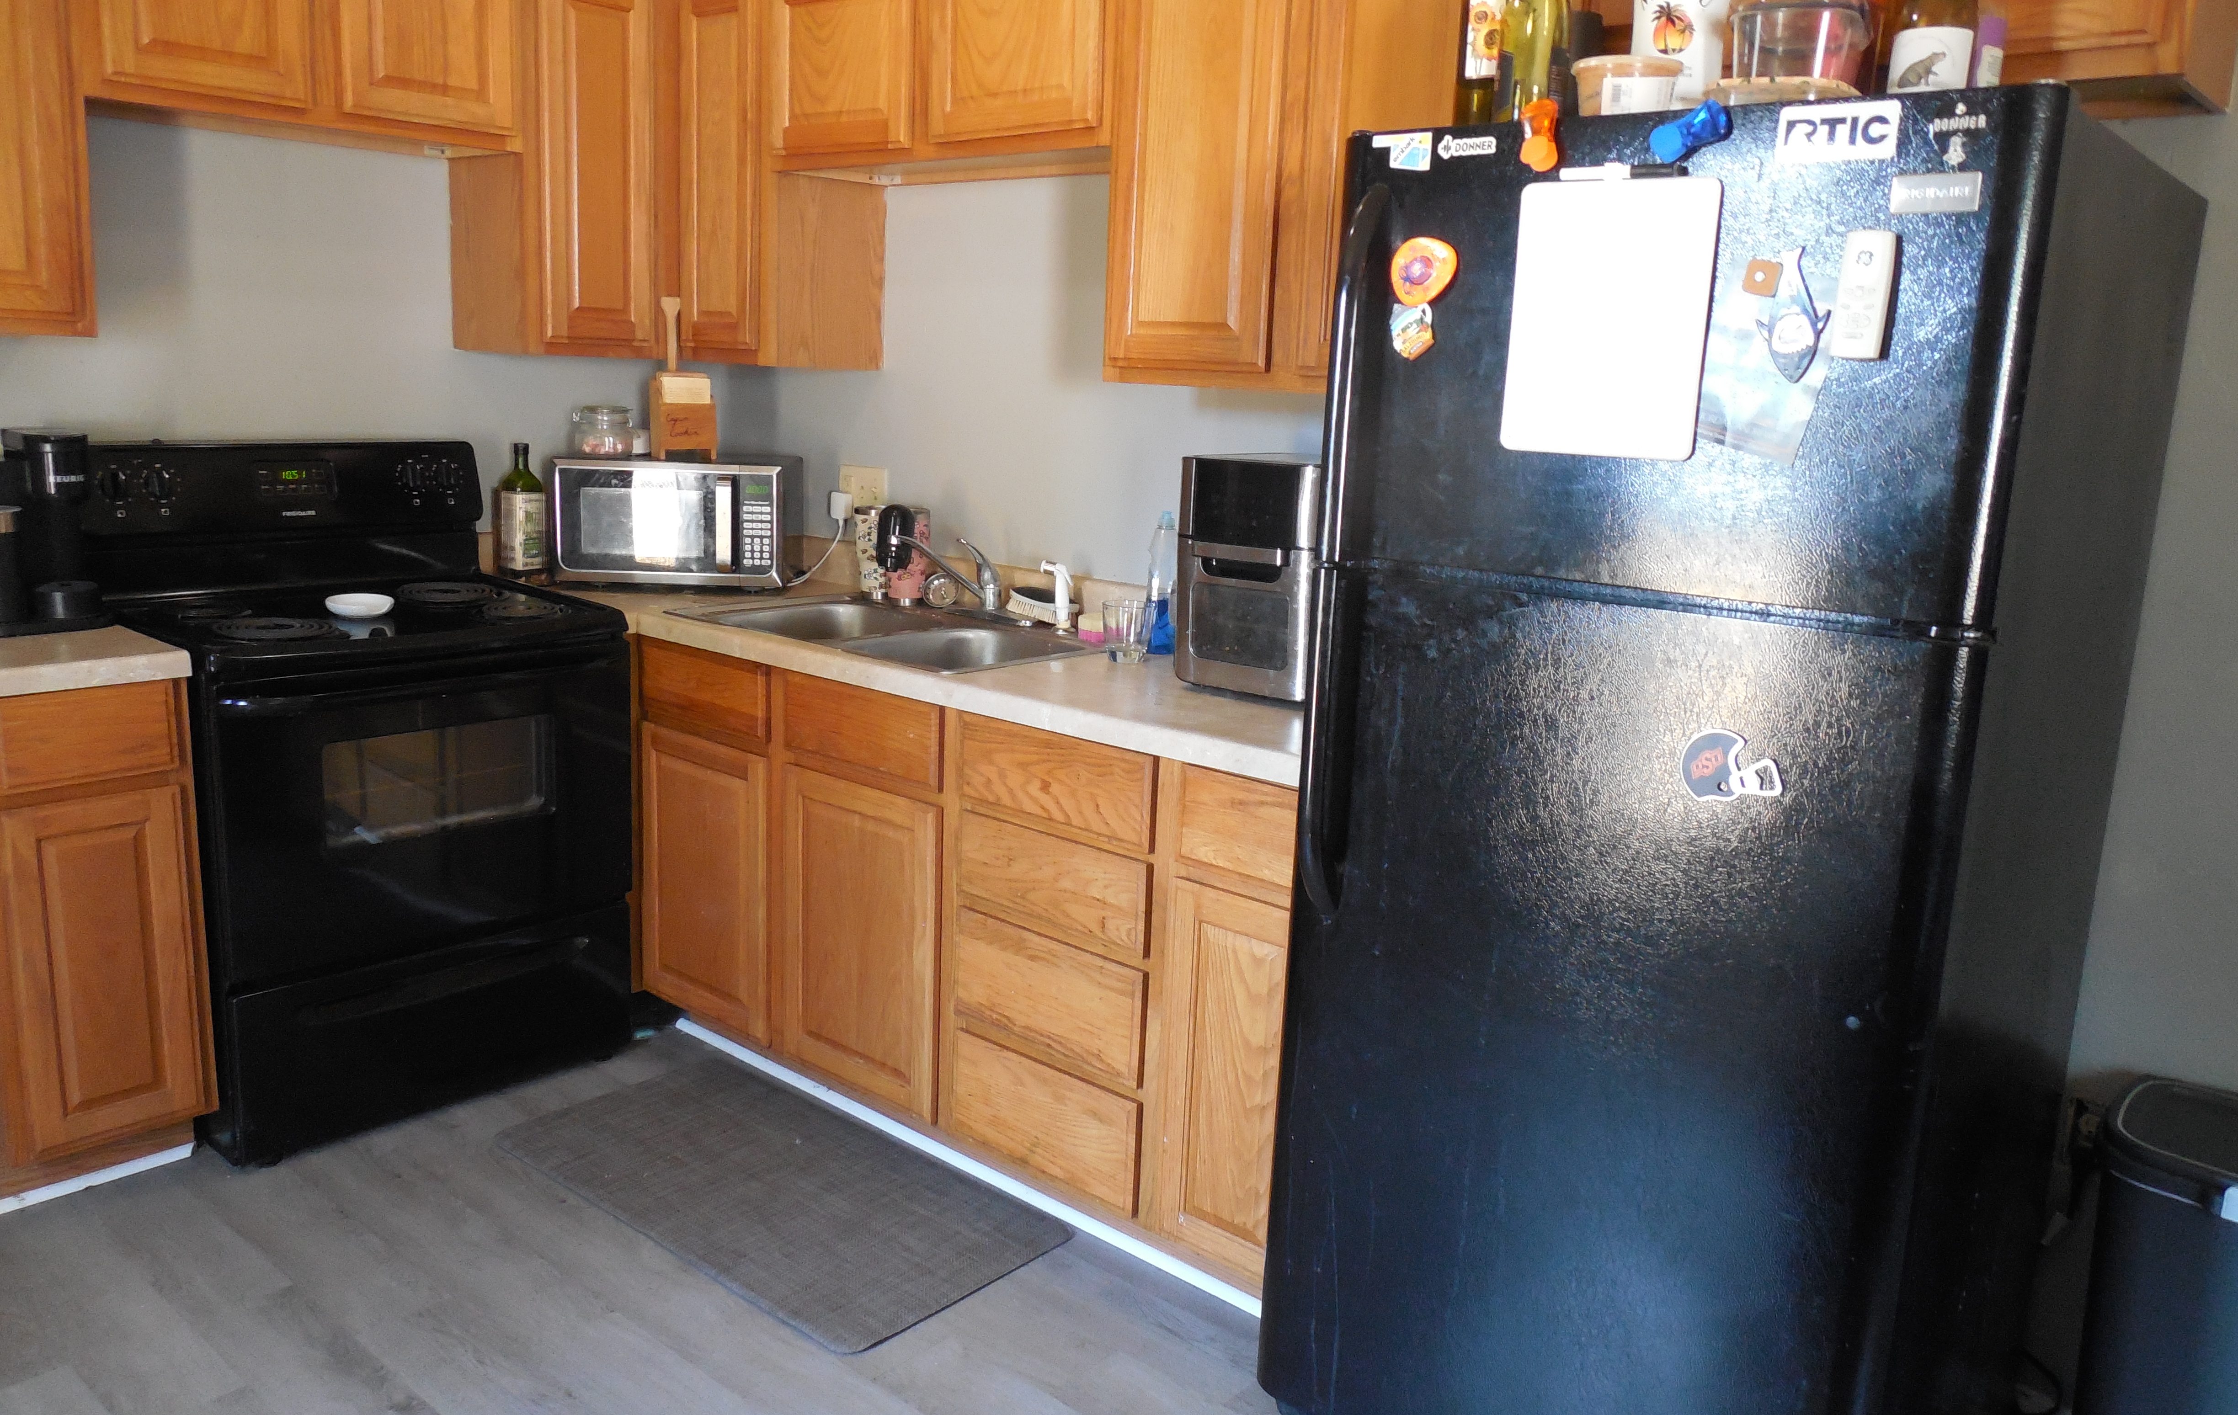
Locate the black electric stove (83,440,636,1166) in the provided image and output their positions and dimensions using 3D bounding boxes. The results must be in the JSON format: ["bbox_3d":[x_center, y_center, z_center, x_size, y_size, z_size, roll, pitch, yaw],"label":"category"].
[{"bbox_3d":[-1.439,0.116,3.111,0.690,1.203,0.760,12,15,39],"label":"black electric stove"}]

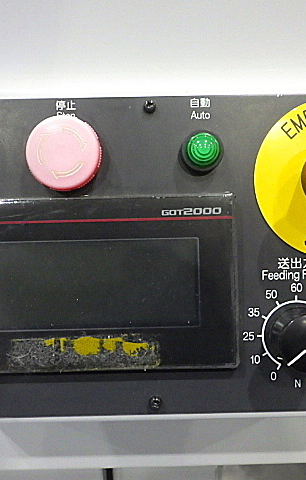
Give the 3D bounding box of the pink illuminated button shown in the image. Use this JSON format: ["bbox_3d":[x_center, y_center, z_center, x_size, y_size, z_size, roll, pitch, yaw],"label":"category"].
[{"bbox_3d":[-0.036,-0.035,0.218,0.030,0.030,0.016,-1,2,0],"label":"pink illuminated button"}]

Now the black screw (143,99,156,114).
[{"bbox_3d":[-0.001,-0.057,0.224,0.006,0.006,0.003,-1,2,0],"label":"black screw"}]

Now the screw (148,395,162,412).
[{"bbox_3d":[0.001,0.072,0.228,0.006,0.006,0.003,-1,2,0],"label":"screw"}]

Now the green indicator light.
[{"bbox_3d":[0.022,-0.038,0.221,0.016,0.016,0.010,-1,2,0],"label":"green indicator light"}]

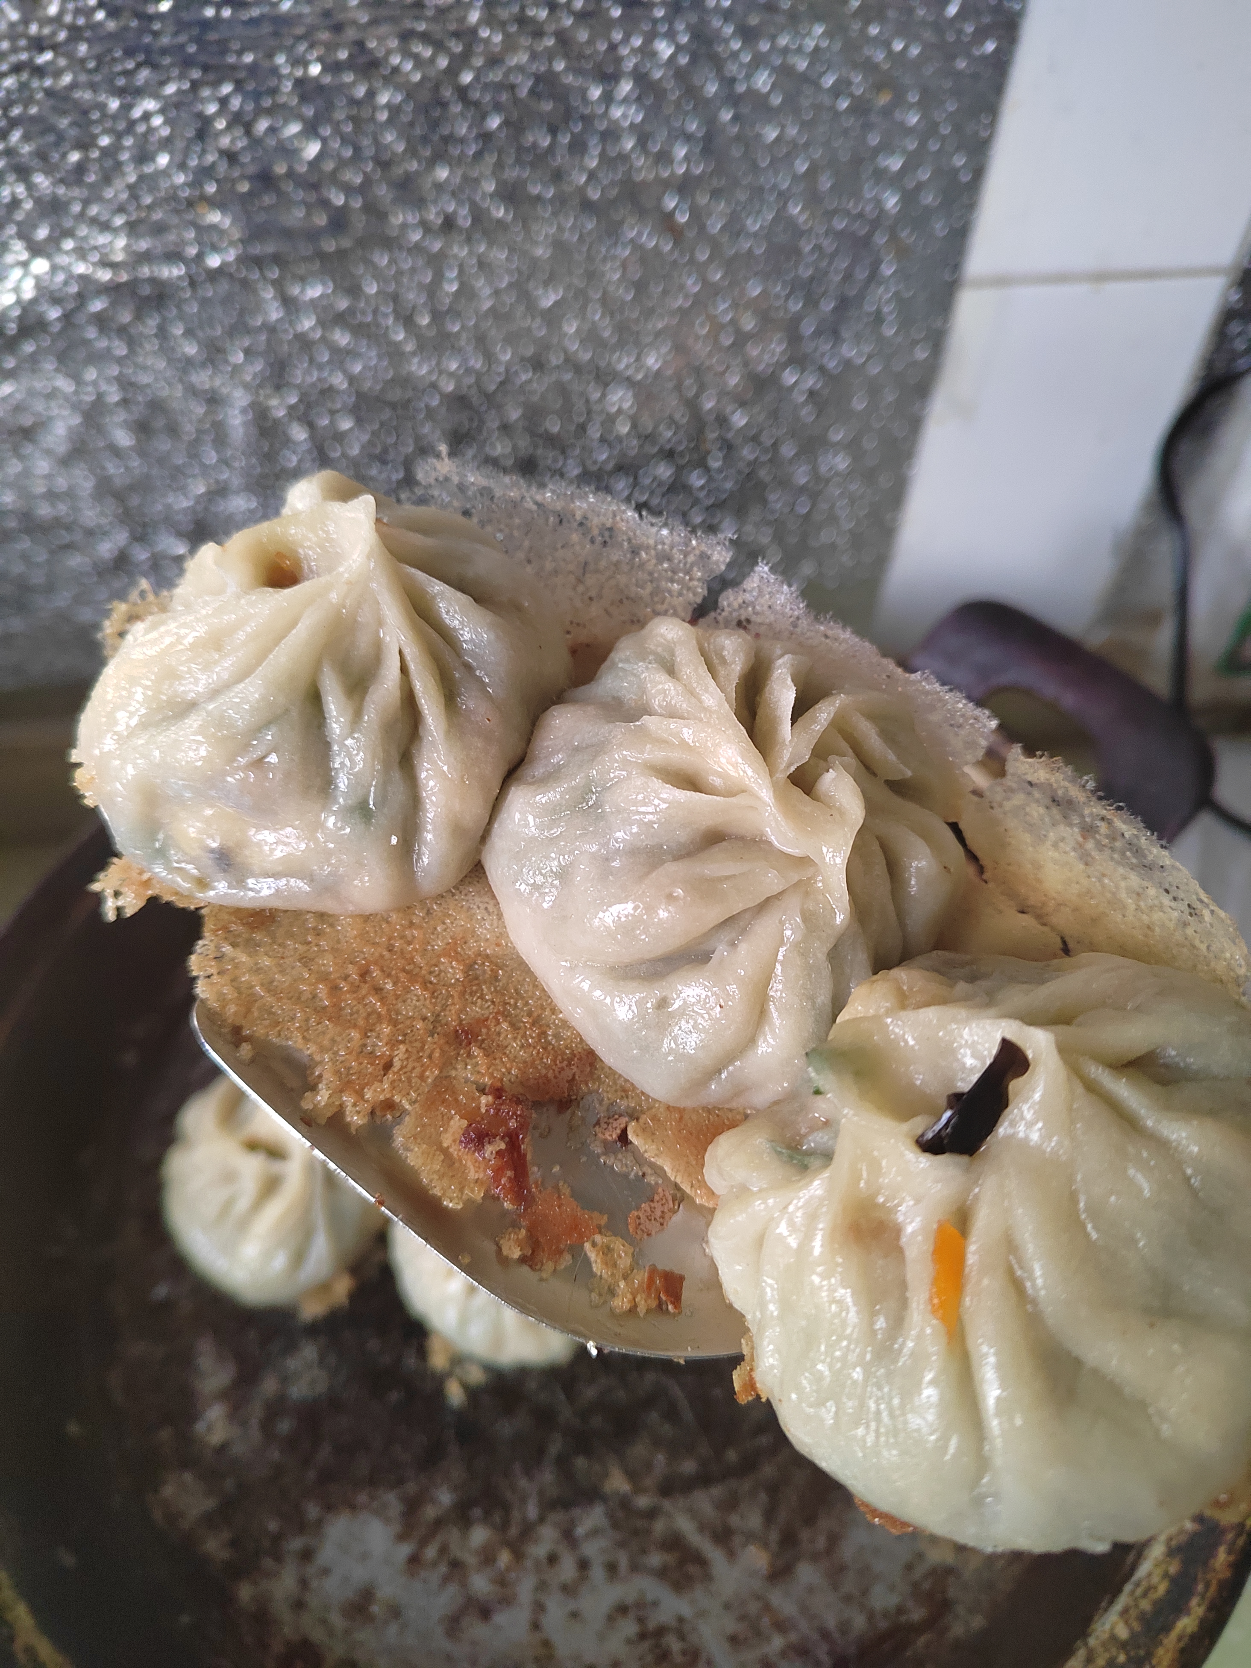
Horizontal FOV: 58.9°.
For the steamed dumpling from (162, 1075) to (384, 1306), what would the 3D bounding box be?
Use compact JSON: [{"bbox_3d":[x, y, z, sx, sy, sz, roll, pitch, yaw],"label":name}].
[{"bbox_3d":[-0.100,0.097,0.314,0.064,0.043,0.064,0,46,0],"label":"steamed dumpling"}]

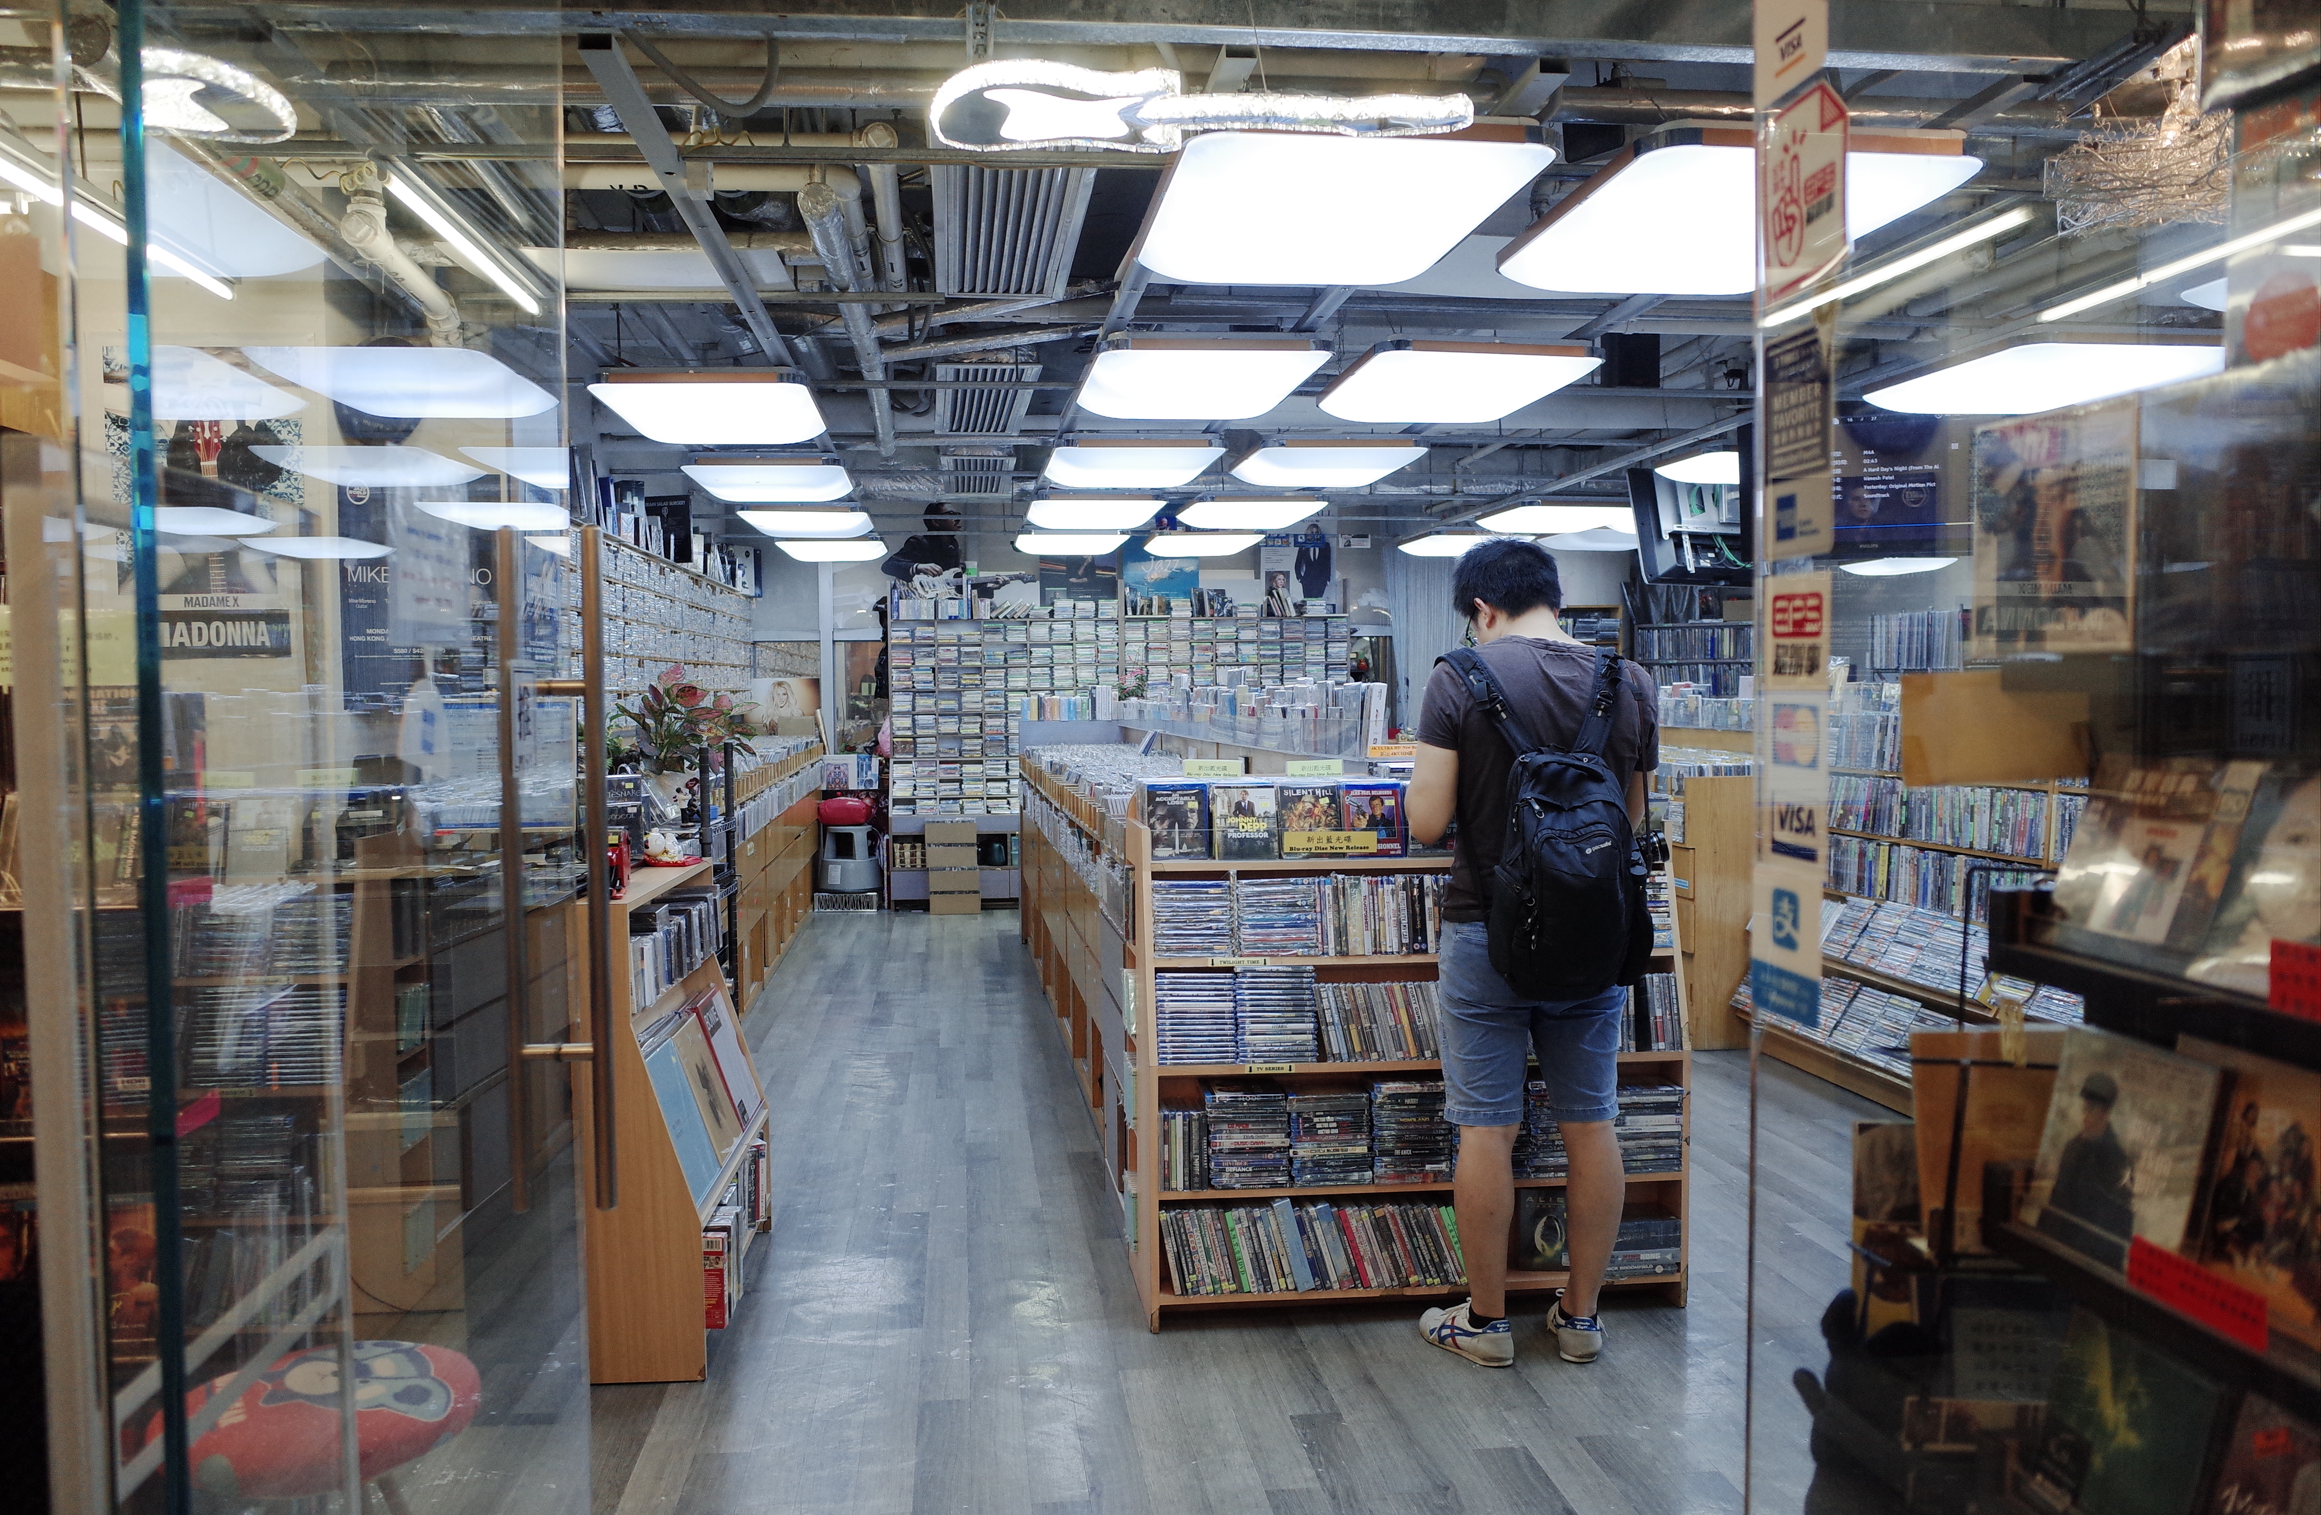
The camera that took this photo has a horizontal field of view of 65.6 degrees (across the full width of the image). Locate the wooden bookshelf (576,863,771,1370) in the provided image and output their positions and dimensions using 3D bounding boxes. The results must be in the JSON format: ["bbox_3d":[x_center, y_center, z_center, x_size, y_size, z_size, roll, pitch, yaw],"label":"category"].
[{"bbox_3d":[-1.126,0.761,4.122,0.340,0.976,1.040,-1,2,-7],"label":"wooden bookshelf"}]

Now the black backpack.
[{"bbox_3d":[0.759,0.130,3.580,0.380,0.670,0.290,0,2,-5],"label":"black backpack"}]

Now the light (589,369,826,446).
[{"bbox_3d":[-1.411,-1.098,5.736,0.647,0.097,0.950,-1,2,-7],"label":"light"}]

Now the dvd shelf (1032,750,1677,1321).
[{"bbox_3d":[0.208,0.549,6.852,1.210,1.120,6.005,-1,2,-7],"label":"dvd shelf"}]

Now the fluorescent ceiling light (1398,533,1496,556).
[{"bbox_3d":[1.916,-1.362,11.466,0.645,0.085,0.980,-1,2,-7],"label":"fluorescent ceiling light"}]

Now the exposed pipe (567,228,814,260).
[{"bbox_3d":[-1.388,-1.516,5.324,0.718,0.083,0.083,-1,2,-7],"label":"exposed pipe"}]

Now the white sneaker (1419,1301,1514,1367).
[{"bbox_3d":[0.621,1.162,3.733,0.098,0.117,0.267,-2,2,-33],"label":"white sneaker"}]

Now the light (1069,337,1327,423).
[{"bbox_3d":[0.102,-1.090,5.266,0.647,0.097,0.950,-1,2,-7],"label":"light"}]

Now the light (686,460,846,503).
[{"bbox_3d":[-1.731,-1.237,8.060,0.645,0.085,0.980,-1,2,-7],"label":"light"}]

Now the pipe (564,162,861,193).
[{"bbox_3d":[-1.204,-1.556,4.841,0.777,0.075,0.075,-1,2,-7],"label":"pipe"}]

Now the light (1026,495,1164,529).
[{"bbox_3d":[-0.331,-1.225,9.031,0.647,0.097,0.950,-1,2,-7],"label":"light"}]

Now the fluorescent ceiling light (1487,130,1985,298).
[{"bbox_3d":[1.141,-1.120,3.757,0.645,0.085,0.980,-1,2,-7],"label":"fluorescent ceiling light"}]

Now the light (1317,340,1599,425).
[{"bbox_3d":[0.903,-1.179,5.712,0.645,0.085,0.980,-1,2,-7],"label":"light"}]

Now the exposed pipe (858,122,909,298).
[{"bbox_3d":[-0.932,-1.817,6.217,0.090,0.095,2.014,-1,2,-7],"label":"exposed pipe"}]

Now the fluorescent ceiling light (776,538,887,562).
[{"bbox_3d":[-2.045,-1.295,11.261,0.647,0.097,0.950,-1,2,-7],"label":"fluorescent ceiling light"}]

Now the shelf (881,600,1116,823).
[{"bbox_3d":[-1.040,-0.316,12.082,1.530,1.476,0.250,-1,2,-7],"label":"shelf"}]

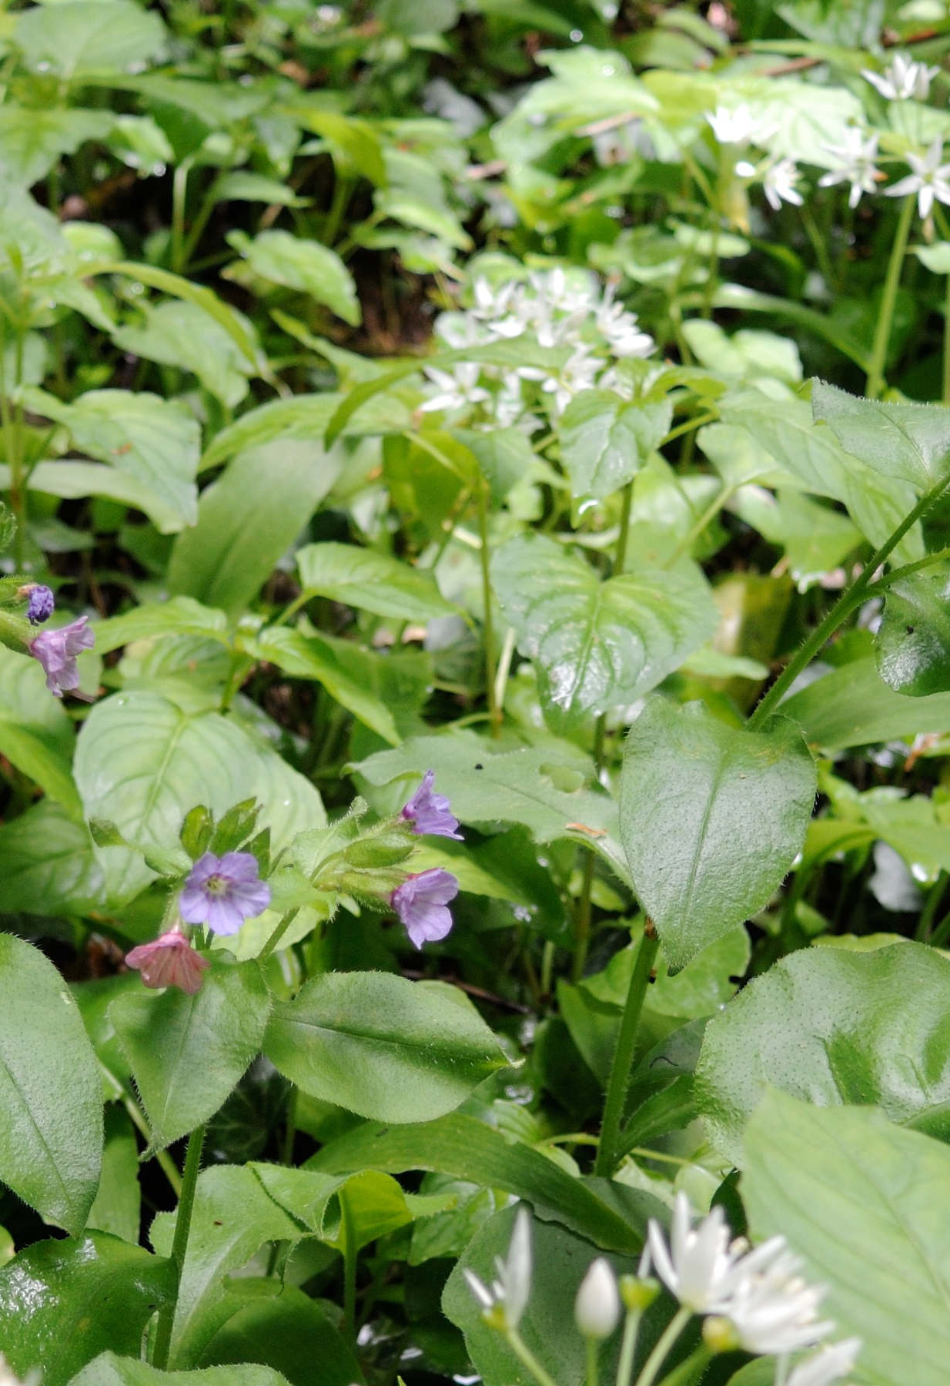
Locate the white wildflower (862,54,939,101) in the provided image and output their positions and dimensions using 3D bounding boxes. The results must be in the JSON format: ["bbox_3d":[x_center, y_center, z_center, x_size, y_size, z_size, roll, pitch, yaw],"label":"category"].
[{"bbox_3d":[0.124,-0.179,0.435,0.020,0.012,0.018,0,31,0],"label":"white wildflower"}]

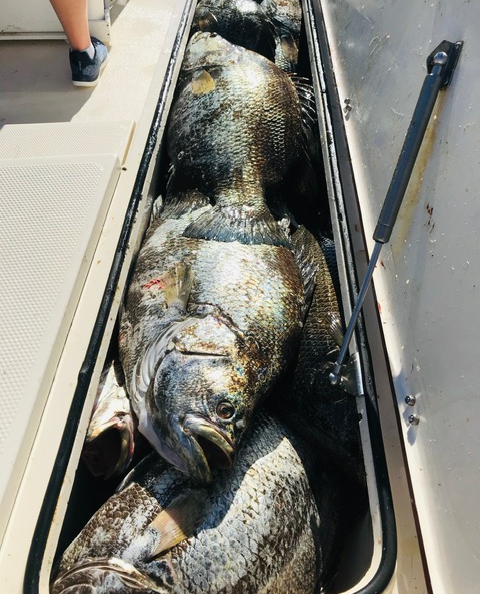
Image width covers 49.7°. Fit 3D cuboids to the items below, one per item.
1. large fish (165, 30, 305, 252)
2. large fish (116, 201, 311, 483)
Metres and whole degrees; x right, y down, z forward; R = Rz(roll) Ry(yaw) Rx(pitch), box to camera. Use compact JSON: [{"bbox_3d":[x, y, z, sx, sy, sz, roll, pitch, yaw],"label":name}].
[{"bbox_3d":[-0.007,-0.370,1.140,0.300,0.140,0.700,0,56,-4],"label":"large fish"},{"bbox_3d":[-0.040,-0.007,0.907,0.310,0.140,0.660,7,56,-6],"label":"large fish"}]

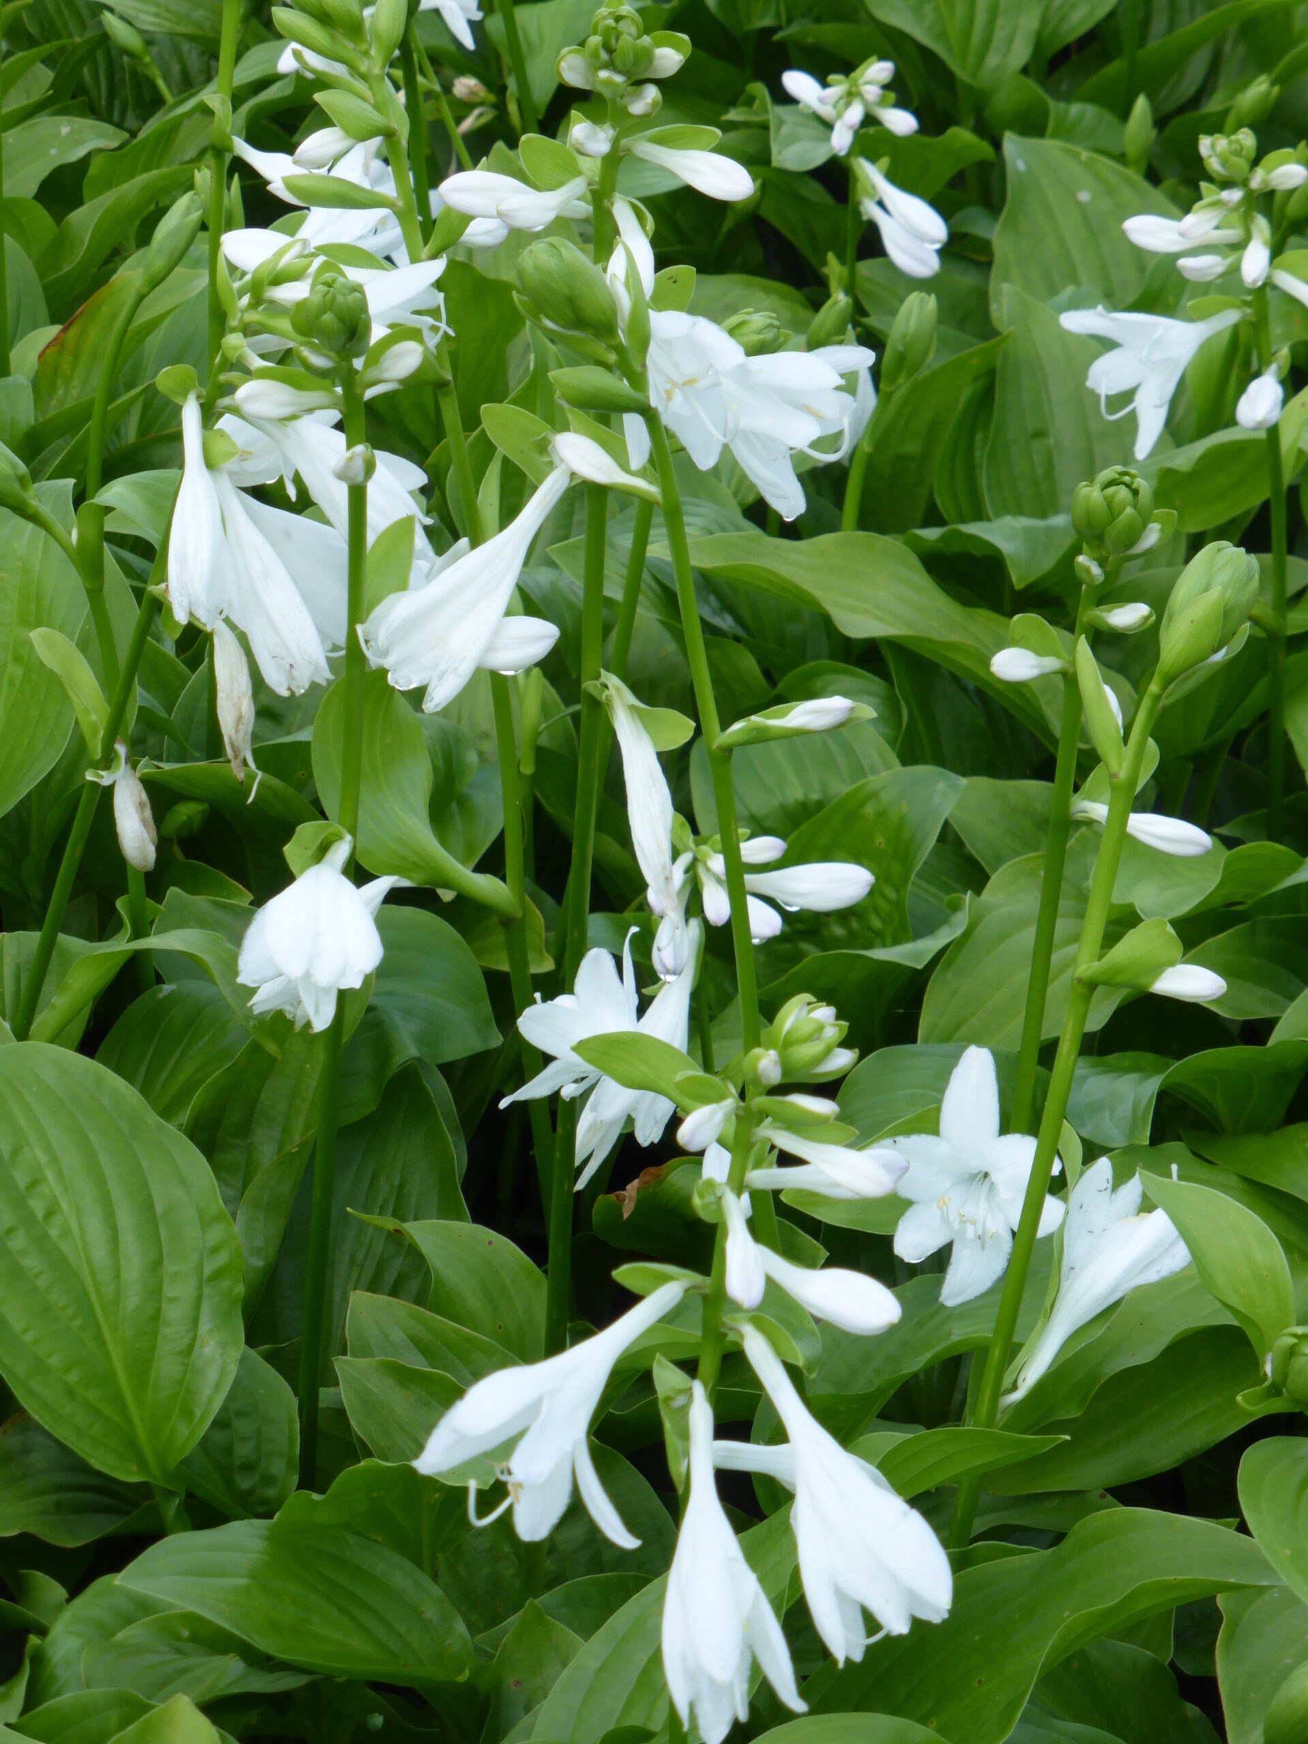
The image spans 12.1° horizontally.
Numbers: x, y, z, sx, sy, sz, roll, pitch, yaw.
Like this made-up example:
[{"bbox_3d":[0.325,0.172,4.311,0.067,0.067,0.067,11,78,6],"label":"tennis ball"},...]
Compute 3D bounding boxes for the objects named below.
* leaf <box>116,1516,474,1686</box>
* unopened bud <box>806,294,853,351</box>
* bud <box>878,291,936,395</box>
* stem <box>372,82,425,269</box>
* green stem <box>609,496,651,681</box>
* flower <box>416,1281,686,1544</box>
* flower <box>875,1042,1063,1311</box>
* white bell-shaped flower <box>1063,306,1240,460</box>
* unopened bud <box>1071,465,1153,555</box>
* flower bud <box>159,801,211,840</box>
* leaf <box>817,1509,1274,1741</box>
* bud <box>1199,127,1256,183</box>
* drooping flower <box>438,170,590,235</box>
[{"bbox_3d":[-0.114,0.232,1.950,0.115,0.032,0.070,10,28,19],"label":"leaf"},{"bbox_3d":[0.075,-0.233,2.600,0.018,0.026,0.018,8,25,-4],"label":"unopened bud"},{"bbox_3d":[0.109,-0.229,2.650,0.023,0.046,0.023,16,24,-8],"label":"bud"},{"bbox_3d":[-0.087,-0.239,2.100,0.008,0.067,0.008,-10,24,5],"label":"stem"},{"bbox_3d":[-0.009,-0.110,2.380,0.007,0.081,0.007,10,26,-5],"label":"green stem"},{"bbox_3d":[-0.034,0.173,1.940,0.100,0.062,0.062,-47,21,-6],"label":"flower"},{"bbox_3d":[0.107,0.103,2.070,0.061,0.085,0.060,2,20,4],"label":"flower"},{"bbox_3d":[0.211,-0.207,2.600,0.072,0.062,0.057,-17,32,-31],"label":"white bell-shaped flower"},{"bbox_3d":[0.164,-0.130,2.200,0.028,0.031,0.028,6,26,-3],"label":"unopened bud"},{"bbox_3d":[-0.183,-0.021,2.400,0.020,0.014,0.014,-39,19,16],"label":"flower bud"},{"bbox_3d":[0.127,0.256,2.030,0.155,0.050,0.090,-21,39,-7],"label":"leaf"},{"bbox_3d":[0.243,-0.303,2.600,0.023,0.023,0.023,0,27,0],"label":"bud"},{"bbox_3d":[-0.049,-0.234,2.150,0.053,0.022,0.028,-8,28,-15],"label":"drooping flower"}]

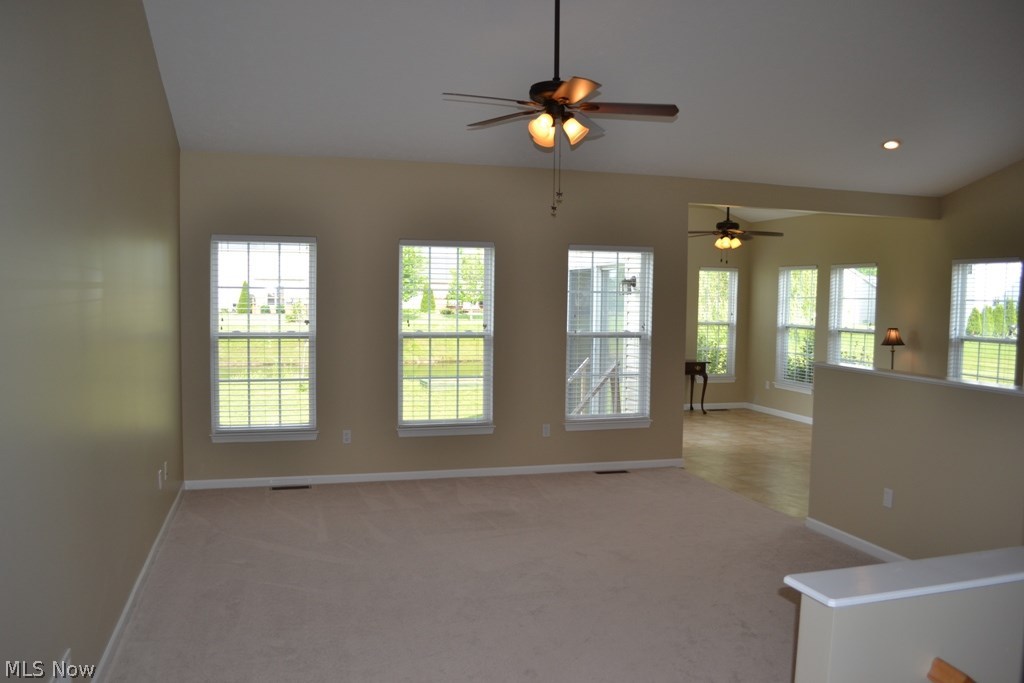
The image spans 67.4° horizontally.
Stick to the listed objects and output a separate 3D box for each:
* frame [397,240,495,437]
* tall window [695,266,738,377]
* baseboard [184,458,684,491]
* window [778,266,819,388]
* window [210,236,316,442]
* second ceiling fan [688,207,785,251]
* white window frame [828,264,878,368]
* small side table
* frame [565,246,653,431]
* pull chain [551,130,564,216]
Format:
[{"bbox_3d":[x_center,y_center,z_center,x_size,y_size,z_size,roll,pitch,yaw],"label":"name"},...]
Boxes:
[{"bbox_3d":[-0.563,-0.019,6.676,0.859,1.675,0.110,0,4,-17],"label":"frame"},{"bbox_3d":[2.951,-0.227,11.055,0.654,1.646,0.110,0,4,-17],"label":"tall window"},{"bbox_3d":[-0.471,1.162,6.746,4.444,0.080,0.018,0,4,-17],"label":"baseboard"},{"bbox_3d":[3.802,-0.163,10.246,0.110,1.657,0.807,0,4,-17],"label":"window"},{"bbox_3d":[-2.016,-0.017,6.270,0.840,1.675,0.110,0,4,-17],"label":"window"},{"bbox_3d":[2.584,-1.420,9.178,1.320,0.650,1.320,0,4,-17],"label":"second ceiling fan"},{"bbox_3d":[4.105,-0.098,9.243,0.110,1.649,0.807,0,4,-17],"label":"white window frame"},{"bbox_3d":[2.416,0.639,10.693,0.600,0.735,0.420,0,4,-17],"label":"small side table"},{"bbox_3d":[0.913,-0.021,7.081,0.867,1.675,0.110,0,4,-17],"label":"frame"},{"bbox_3d":[0.249,-0.924,4.199,0.066,0.472,0.050,0,4,-17],"label":"pull chain"}]

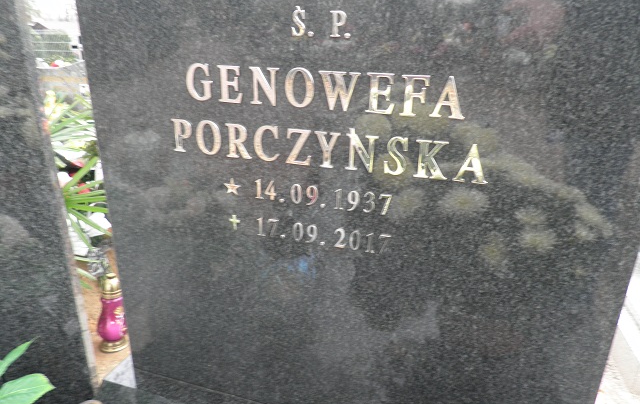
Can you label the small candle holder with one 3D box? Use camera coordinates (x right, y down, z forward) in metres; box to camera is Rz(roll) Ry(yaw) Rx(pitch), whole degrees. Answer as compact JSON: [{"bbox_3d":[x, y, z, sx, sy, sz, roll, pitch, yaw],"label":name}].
[{"bbox_3d":[-0.547,0.290,1.175,0.074,0.214,0.074,5,20,-2],"label":"small candle holder"}]

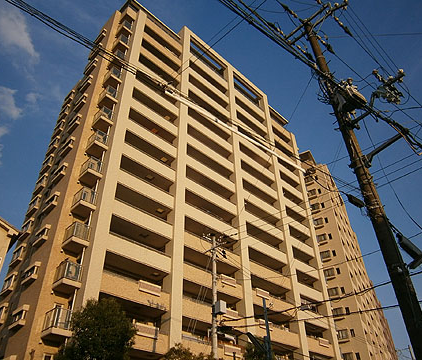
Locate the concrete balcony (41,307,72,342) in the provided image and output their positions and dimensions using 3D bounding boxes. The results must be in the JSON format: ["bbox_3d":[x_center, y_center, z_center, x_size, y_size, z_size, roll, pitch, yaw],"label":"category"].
[{"bbox_3d":[-9.580,9.108,22.694,1.496,1.529,1.331,-31,-45,34],"label":"concrete balcony"}]

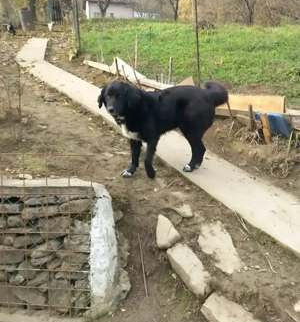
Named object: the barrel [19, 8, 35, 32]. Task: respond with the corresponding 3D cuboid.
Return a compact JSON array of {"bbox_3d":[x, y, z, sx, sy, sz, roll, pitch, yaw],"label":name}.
[{"bbox_3d":[-4.731,-5.472,12.010,0.600,0.900,0.600,0,25,0],"label":"barrel"}]

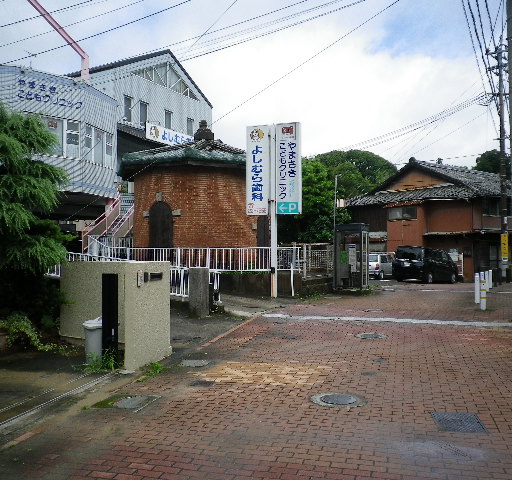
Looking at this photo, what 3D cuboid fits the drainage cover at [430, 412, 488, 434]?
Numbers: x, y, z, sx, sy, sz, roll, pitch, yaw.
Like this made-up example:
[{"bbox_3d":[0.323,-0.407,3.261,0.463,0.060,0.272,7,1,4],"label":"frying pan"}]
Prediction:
[{"bbox_3d":[1.818,1.657,4.659,0.400,0.030,0.570,-1,-1,11],"label":"drainage cover"}]

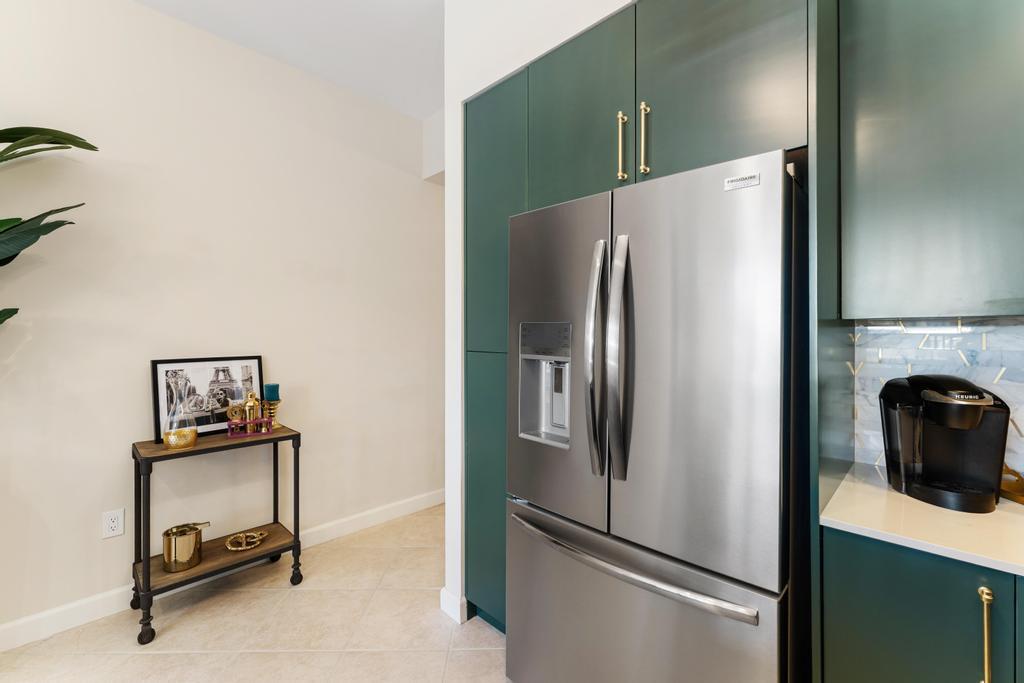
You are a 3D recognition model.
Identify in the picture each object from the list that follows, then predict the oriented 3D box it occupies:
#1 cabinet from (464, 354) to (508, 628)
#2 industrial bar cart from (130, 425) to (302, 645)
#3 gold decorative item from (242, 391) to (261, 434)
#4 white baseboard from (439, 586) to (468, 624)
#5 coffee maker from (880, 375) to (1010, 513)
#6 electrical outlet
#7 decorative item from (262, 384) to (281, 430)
[{"bbox_3d":[0.110,0.672,2.105,0.390,1.260,0.550,0,0,43],"label":"cabinet"},{"bbox_3d":[-1.517,0.921,2.233,0.395,0.825,0.685,0,0,43],"label":"industrial bar cart"},{"bbox_3d":[-1.483,0.397,2.424,0.078,0.226,0.078,0,0,43],"label":"gold decorative item"},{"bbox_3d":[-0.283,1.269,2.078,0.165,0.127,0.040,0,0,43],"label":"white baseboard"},{"bbox_3d":[1.194,0.255,1.187,0.250,0.330,0.330,0,0,43],"label":"coffee maker"},{"bbox_3d":[-1.950,0.893,2.092,0.010,0.128,0.080,0,0,43],"label":"electrical outlet"},{"bbox_3d":[-1.430,0.386,2.538,0.093,0.250,0.093,0,0,43],"label":"decorative item"}]

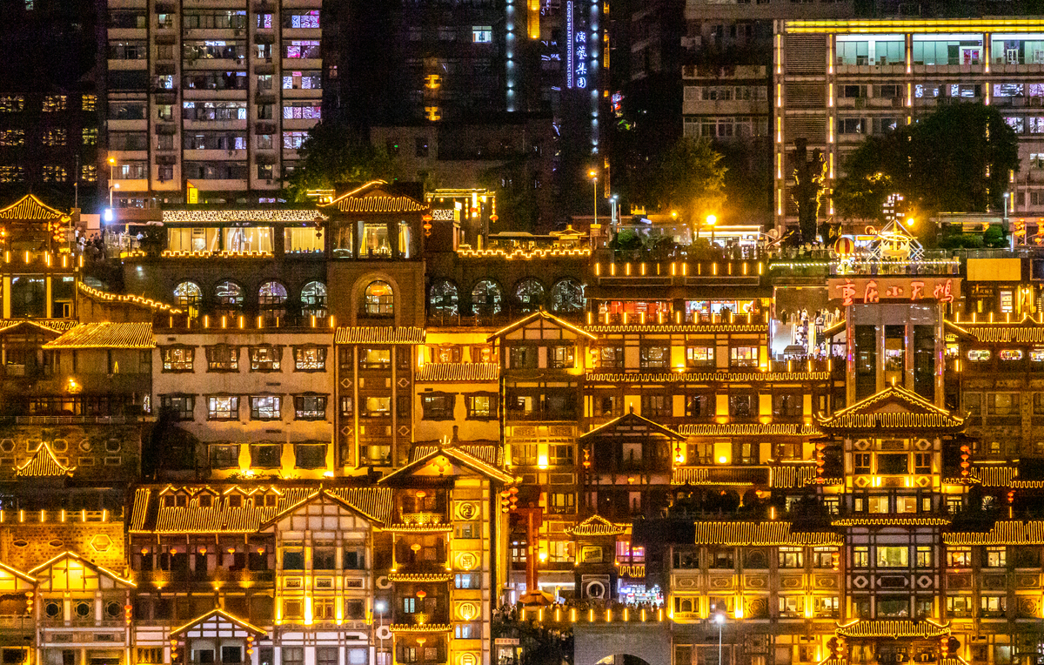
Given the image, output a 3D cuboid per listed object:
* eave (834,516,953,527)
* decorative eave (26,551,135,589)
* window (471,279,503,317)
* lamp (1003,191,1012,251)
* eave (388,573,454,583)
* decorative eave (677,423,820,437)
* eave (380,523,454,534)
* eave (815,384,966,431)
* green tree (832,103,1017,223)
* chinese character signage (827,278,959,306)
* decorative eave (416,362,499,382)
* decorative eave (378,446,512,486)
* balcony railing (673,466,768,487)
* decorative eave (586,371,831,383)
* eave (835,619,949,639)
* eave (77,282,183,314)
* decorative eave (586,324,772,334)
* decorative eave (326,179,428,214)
[{"bbox_3d":[33.483,17.077,815.000,10.663,0.920,1.200,0,1,5],"label":"eave"},{"bbox_3d":[-39.765,21.336,812.000,9.410,3.246,2.500,0,1,8],"label":"decorative eave"},{"bbox_3d":[-2.956,-2.847,754.175,2.774,3.285,0.350,0,-1,0],"label":"window"},{"bbox_3d":[42.248,-9.653,782.300,0.833,5.148,0.600,0,-1,0],"label":"lamp"},{"bbox_3d":[-9.257,22.256,814.000,5.897,0.921,1.100,0,1,7],"label":"eave"},{"bbox_3d":[20.774,8.972,824.000,13.006,1.245,1.400,0,1,5],"label":"decorative eave"},{"bbox_3d":[-9.335,17.392,800.450,6.660,0.930,0.900,0,-2,0],"label":"eave"},{"bbox_3d":[33.487,6.761,817.000,13.373,4.160,5.000,0,1,5],"label":"eave"},{"bbox_3d":[35.964,-14.440,800.000,16.724,11.924,14.000,0,-1,0],"label":"green tree"},{"bbox_3d":[34.175,-3.797,826.000,12.306,2.545,0.600,0,1,5],"label":"chinese character signage"},{"bbox_3d":[-5.918,3.614,820.750,7.460,1.750,1.500,0,-2,3],"label":"decorative eave"},{"bbox_3d":[-6.998,12.137,817.000,11.724,3.560,3.500,0,1,11],"label":"decorative eave"},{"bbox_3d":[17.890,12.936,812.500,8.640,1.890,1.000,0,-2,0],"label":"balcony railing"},{"bbox_3d":[16.955,4.090,820.550,22.380,1.110,1.100,0,-2,0],"label":"decorative eave"},{"bbox_3d":[29.930,23.895,725.100,9.263,1.684,2.200,0,-1,0],"label":"eave"},{"bbox_3d":[-32.630,-2.897,748.400,8.837,2.680,0.800,0,-1,0],"label":"eave"},{"bbox_3d":[14.207,-0.280,827.000,16.776,0.936,1.100,0,1,5],"label":"decorative eave"},{"bbox_3d":[-13.383,-12.499,830.500,9.460,3.210,5.000,0,-2,2],"label":"decorative eave"}]

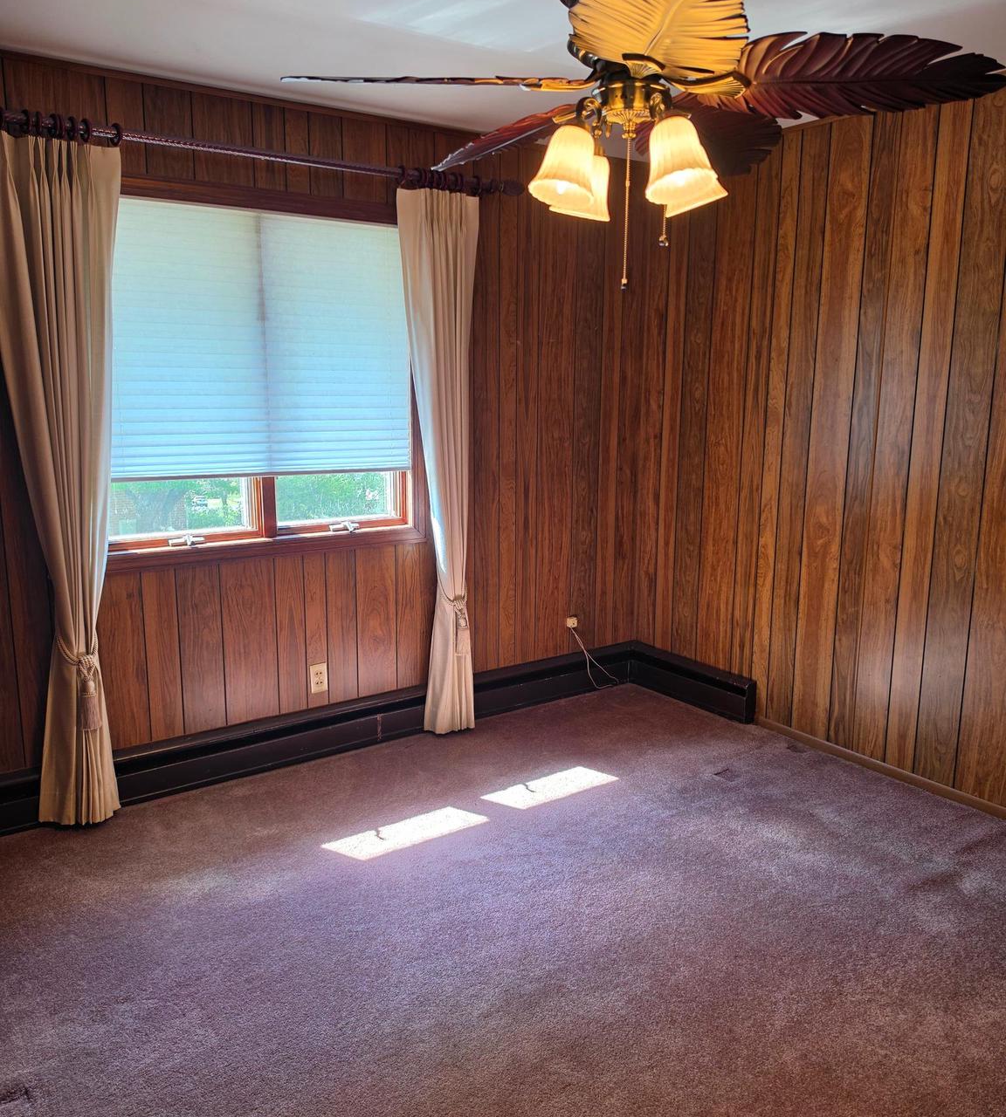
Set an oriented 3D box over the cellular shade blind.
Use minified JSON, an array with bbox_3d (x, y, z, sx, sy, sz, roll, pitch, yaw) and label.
[{"bbox_3d":[-0.875,-0.773,3.240,1.170,0.935,0.040,-7,12,-33],"label":"cellular shade blind"}]

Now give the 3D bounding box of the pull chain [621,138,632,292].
[{"bbox_3d":[0.256,-0.710,1.833,0.014,0.307,0.014,-7,12,-33],"label":"pull chain"}]

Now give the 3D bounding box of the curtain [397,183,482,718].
[{"bbox_3d":[-0.240,-0.339,3.589,0.330,2.150,0.130,-7,12,-33],"label":"curtain"}]

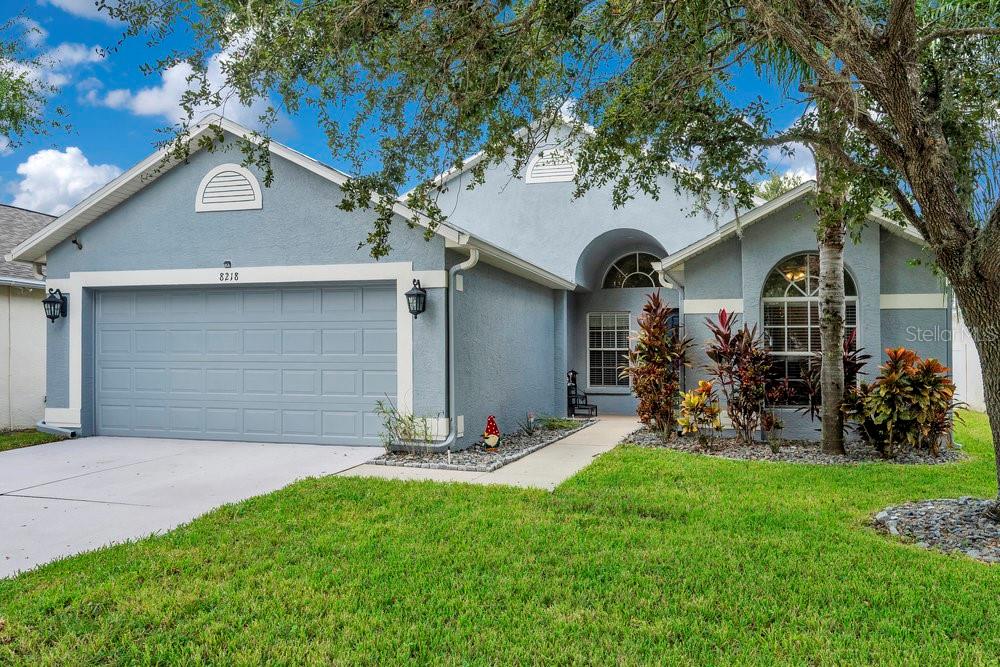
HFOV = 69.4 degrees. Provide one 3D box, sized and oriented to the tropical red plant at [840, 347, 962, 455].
[{"bbox_3d":[5.200,0.870,9.450,1.430,1.380,1.200,0,-1,15],"label":"tropical red plant"}]

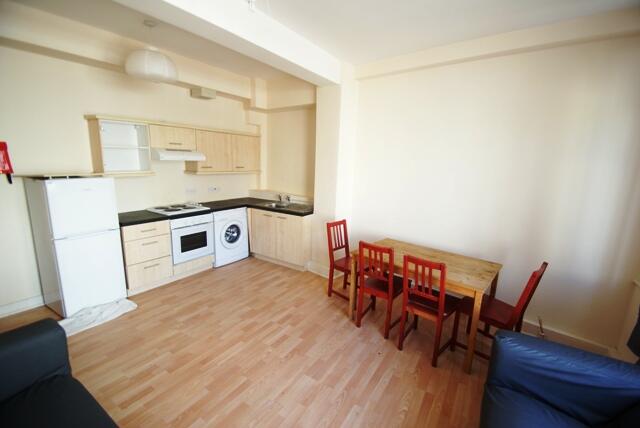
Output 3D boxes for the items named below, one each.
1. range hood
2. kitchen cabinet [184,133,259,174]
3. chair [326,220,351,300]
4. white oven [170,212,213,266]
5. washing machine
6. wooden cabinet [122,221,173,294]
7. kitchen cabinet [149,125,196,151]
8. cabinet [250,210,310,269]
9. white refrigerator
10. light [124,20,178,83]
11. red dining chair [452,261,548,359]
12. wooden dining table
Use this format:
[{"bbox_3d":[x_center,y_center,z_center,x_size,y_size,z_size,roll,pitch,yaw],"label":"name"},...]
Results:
[{"bbox_3d":[-1.966,-0.792,3.580,0.520,0.140,0.606,8,12,31],"label":"range hood"},{"bbox_3d":[-1.556,-0.986,4.403,0.319,0.590,1.259,8,12,31],"label":"kitchen cabinet"},{"bbox_3d":[0.362,0.574,3.169,0.490,0.900,0.420,12,14,43],"label":"chair"},{"bbox_3d":[-1.935,0.295,3.757,0.570,0.620,0.616,8,12,31],"label":"white oven"},{"bbox_3d":[-1.615,0.329,4.307,0.574,0.855,0.625,8,12,31],"label":"washing machine"},{"bbox_3d":[-2.247,0.472,3.312,0.584,0.815,0.509,8,12,31],"label":"wooden cabinet"},{"bbox_3d":[-2.045,-1.006,3.595,0.319,0.290,0.606,8,12,31],"label":"kitchen cabinet"},{"bbox_3d":[-0.548,0.343,4.391,1.140,0.860,0.600,8,12,31],"label":"cabinet"},{"bbox_3d":[-2.573,0.307,2.867,0.590,1.360,0.539,8,12,31],"label":"white refrigerator"},{"bbox_3d":[-1.714,-1.677,2.761,0.430,0.550,0.430,8,12,31],"label":"light"},{"bbox_3d":[1.440,0.781,2.211,0.420,0.900,0.490,-8,14,-42],"label":"red dining chair"},{"bbox_3d":[0.985,0.782,2.624,1.170,0.724,0.745,11,14,41],"label":"wooden dining table"}]

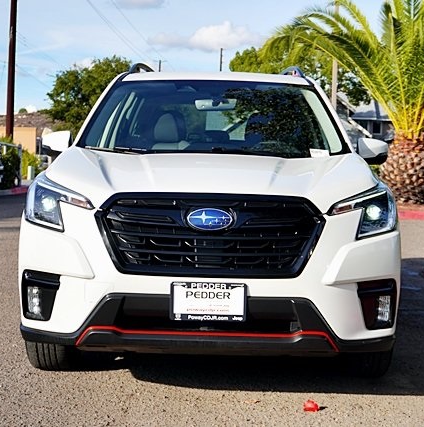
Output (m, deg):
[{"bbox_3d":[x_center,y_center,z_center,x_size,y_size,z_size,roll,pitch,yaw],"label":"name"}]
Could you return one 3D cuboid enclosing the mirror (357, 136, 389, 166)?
[{"bbox_3d":[0.943,-0.374,5.358,0.230,0.170,0.150,1,3,1],"label":"mirror"}]

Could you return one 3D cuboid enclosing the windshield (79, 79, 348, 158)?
[{"bbox_3d":[0.021,-0.567,5.360,1.480,0.520,0.820,1,3,1],"label":"windshield"}]

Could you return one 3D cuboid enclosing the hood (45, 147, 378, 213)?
[{"bbox_3d":[0.004,-0.178,4.407,1.600,0.240,1.220,1,3,1],"label":"hood"}]

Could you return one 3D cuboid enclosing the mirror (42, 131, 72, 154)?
[{"bbox_3d":[-0.907,-0.410,5.378,0.230,0.170,0.150,1,3,1],"label":"mirror"}]

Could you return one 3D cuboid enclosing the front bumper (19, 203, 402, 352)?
[{"bbox_3d":[-0.009,0.265,4.027,1.800,0.640,0.600,1,3,1],"label":"front bumper"}]

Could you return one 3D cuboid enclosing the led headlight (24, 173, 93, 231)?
[{"bbox_3d":[-0.687,-0.050,4.070,0.400,0.260,0.460,1,3,1],"label":"led headlight"}]

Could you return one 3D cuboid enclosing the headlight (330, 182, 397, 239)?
[{"bbox_3d":[0.682,-0.024,4.056,0.400,0.260,0.460,1,3,1],"label":"headlight"}]

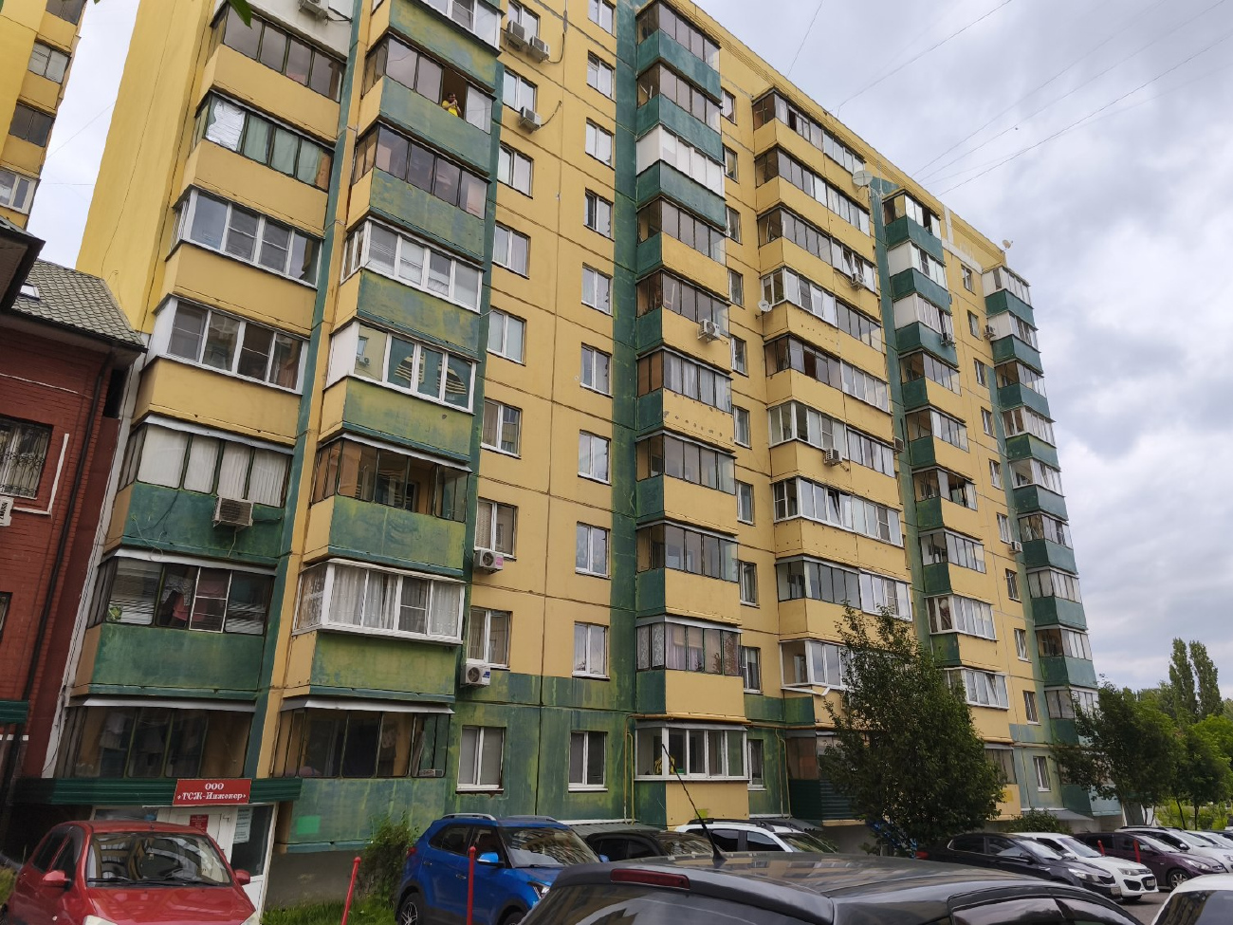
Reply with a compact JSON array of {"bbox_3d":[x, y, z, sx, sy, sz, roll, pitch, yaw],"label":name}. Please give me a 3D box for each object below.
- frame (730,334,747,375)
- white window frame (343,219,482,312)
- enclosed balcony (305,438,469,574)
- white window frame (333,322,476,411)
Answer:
[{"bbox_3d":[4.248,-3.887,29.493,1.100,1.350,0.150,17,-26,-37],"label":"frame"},{"bbox_3d":[-5.003,-4.669,20.585,3.200,1.320,0.970,17,-26,-38],"label":"white window frame"},{"bbox_3d":[-5.000,1.148,18.344,3.190,2.650,1.200,17,-26,-37],"label":"enclosed balcony"},{"bbox_3d":[-4.999,-2.082,19.636,3.230,1.370,0.920,17,-26,-38],"label":"white window frame"}]

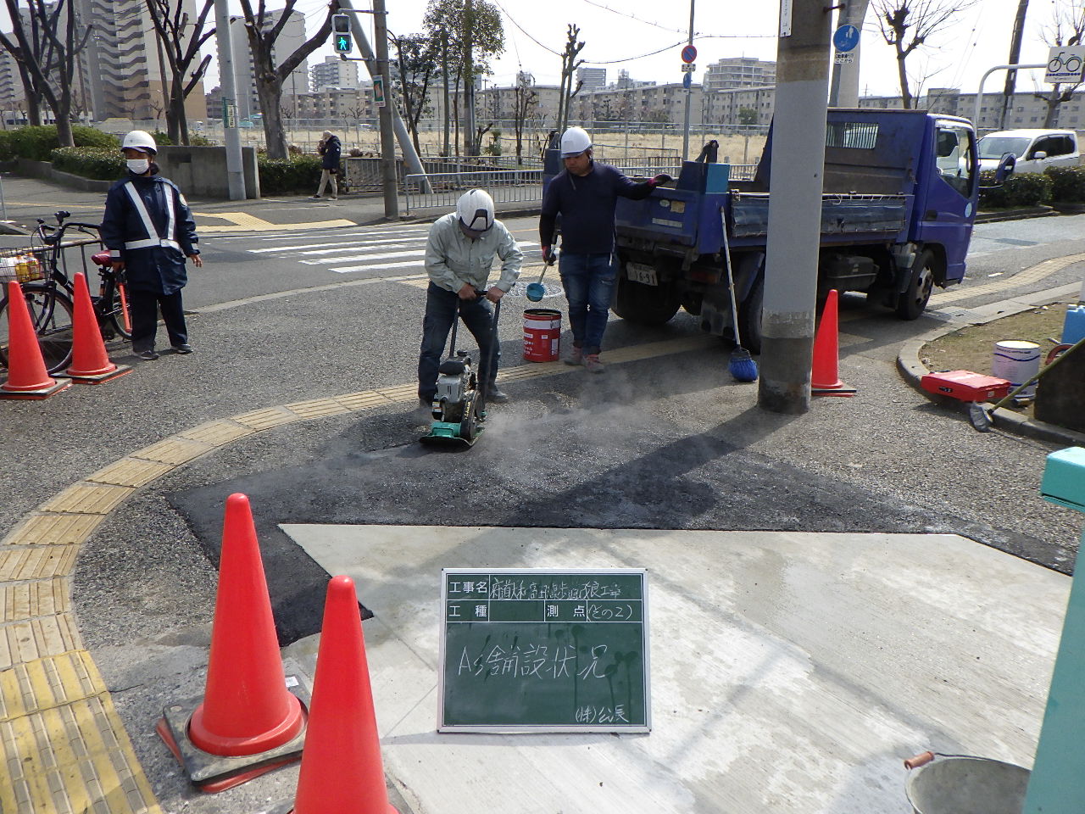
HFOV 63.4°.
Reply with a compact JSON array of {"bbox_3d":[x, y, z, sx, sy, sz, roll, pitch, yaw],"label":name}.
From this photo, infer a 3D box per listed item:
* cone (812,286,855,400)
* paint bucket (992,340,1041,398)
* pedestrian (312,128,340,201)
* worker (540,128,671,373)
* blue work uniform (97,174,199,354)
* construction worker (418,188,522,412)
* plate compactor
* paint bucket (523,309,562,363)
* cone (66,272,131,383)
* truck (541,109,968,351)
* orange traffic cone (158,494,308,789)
[{"bbox_3d":[1.970,-0.456,6.066,0.400,0.700,0.400,1,16,-3],"label":"cone"},{"bbox_3d":[3.257,-0.265,6.017,0.290,0.340,0.290,1,17,0],"label":"paint bucket"},{"bbox_3d":[-5.334,-5.890,21.432,0.660,1.600,0.520,1,17,0],"label":"pedestrian"},{"bbox_3d":[0.464,-1.153,6.464,0.920,1.740,0.460,5,18,12],"label":"worker"},{"bbox_3d":[-2.978,-1.099,6.622,0.620,1.310,0.390,-13,22,-38],"label":"blue work uniform"},{"bbox_3d":[-0.426,-0.622,5.238,0.620,1.340,0.680,0,17,-2],"label":"construction worker"},{"bbox_3d":[-0.448,-0.229,4.918,0.330,0.780,0.750,5,17,12],"label":"plate compactor"},{"bbox_3d":[-0.005,-0.558,6.804,0.300,0.370,0.300,2,16,0],"label":"paint bucket"},{"bbox_3d":[-3.057,-0.538,5.872,0.370,0.705,0.370,3,17,8],"label":"cone"},{"bbox_3d":[2.324,-1.819,8.305,4.700,2.000,1.720,-11,23,-40],"label":"truck"},{"bbox_3d":[-0.795,0.561,2.295,0.370,0.705,0.370,-10,20,-31],"label":"orange traffic cone"}]

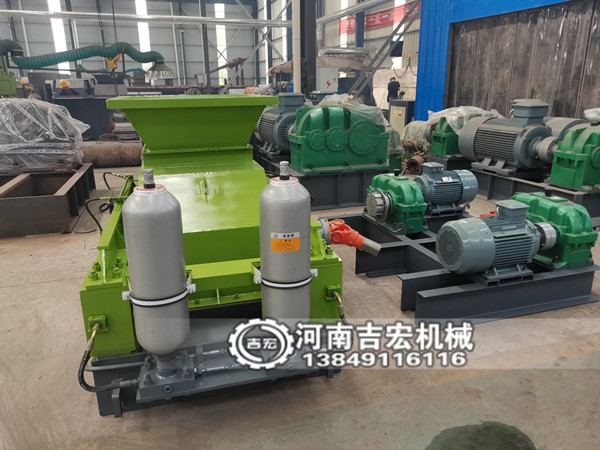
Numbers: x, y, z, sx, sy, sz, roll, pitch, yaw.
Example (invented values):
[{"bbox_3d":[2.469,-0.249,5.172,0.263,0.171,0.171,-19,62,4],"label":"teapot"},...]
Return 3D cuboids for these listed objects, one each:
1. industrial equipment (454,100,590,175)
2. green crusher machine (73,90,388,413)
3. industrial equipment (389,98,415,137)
[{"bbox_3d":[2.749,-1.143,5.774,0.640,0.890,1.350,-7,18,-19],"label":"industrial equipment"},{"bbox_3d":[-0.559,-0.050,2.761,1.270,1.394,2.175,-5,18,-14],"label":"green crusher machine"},{"bbox_3d":[2.742,-2.587,11.449,0.600,1.058,0.850,-7,18,-19],"label":"industrial equipment"}]

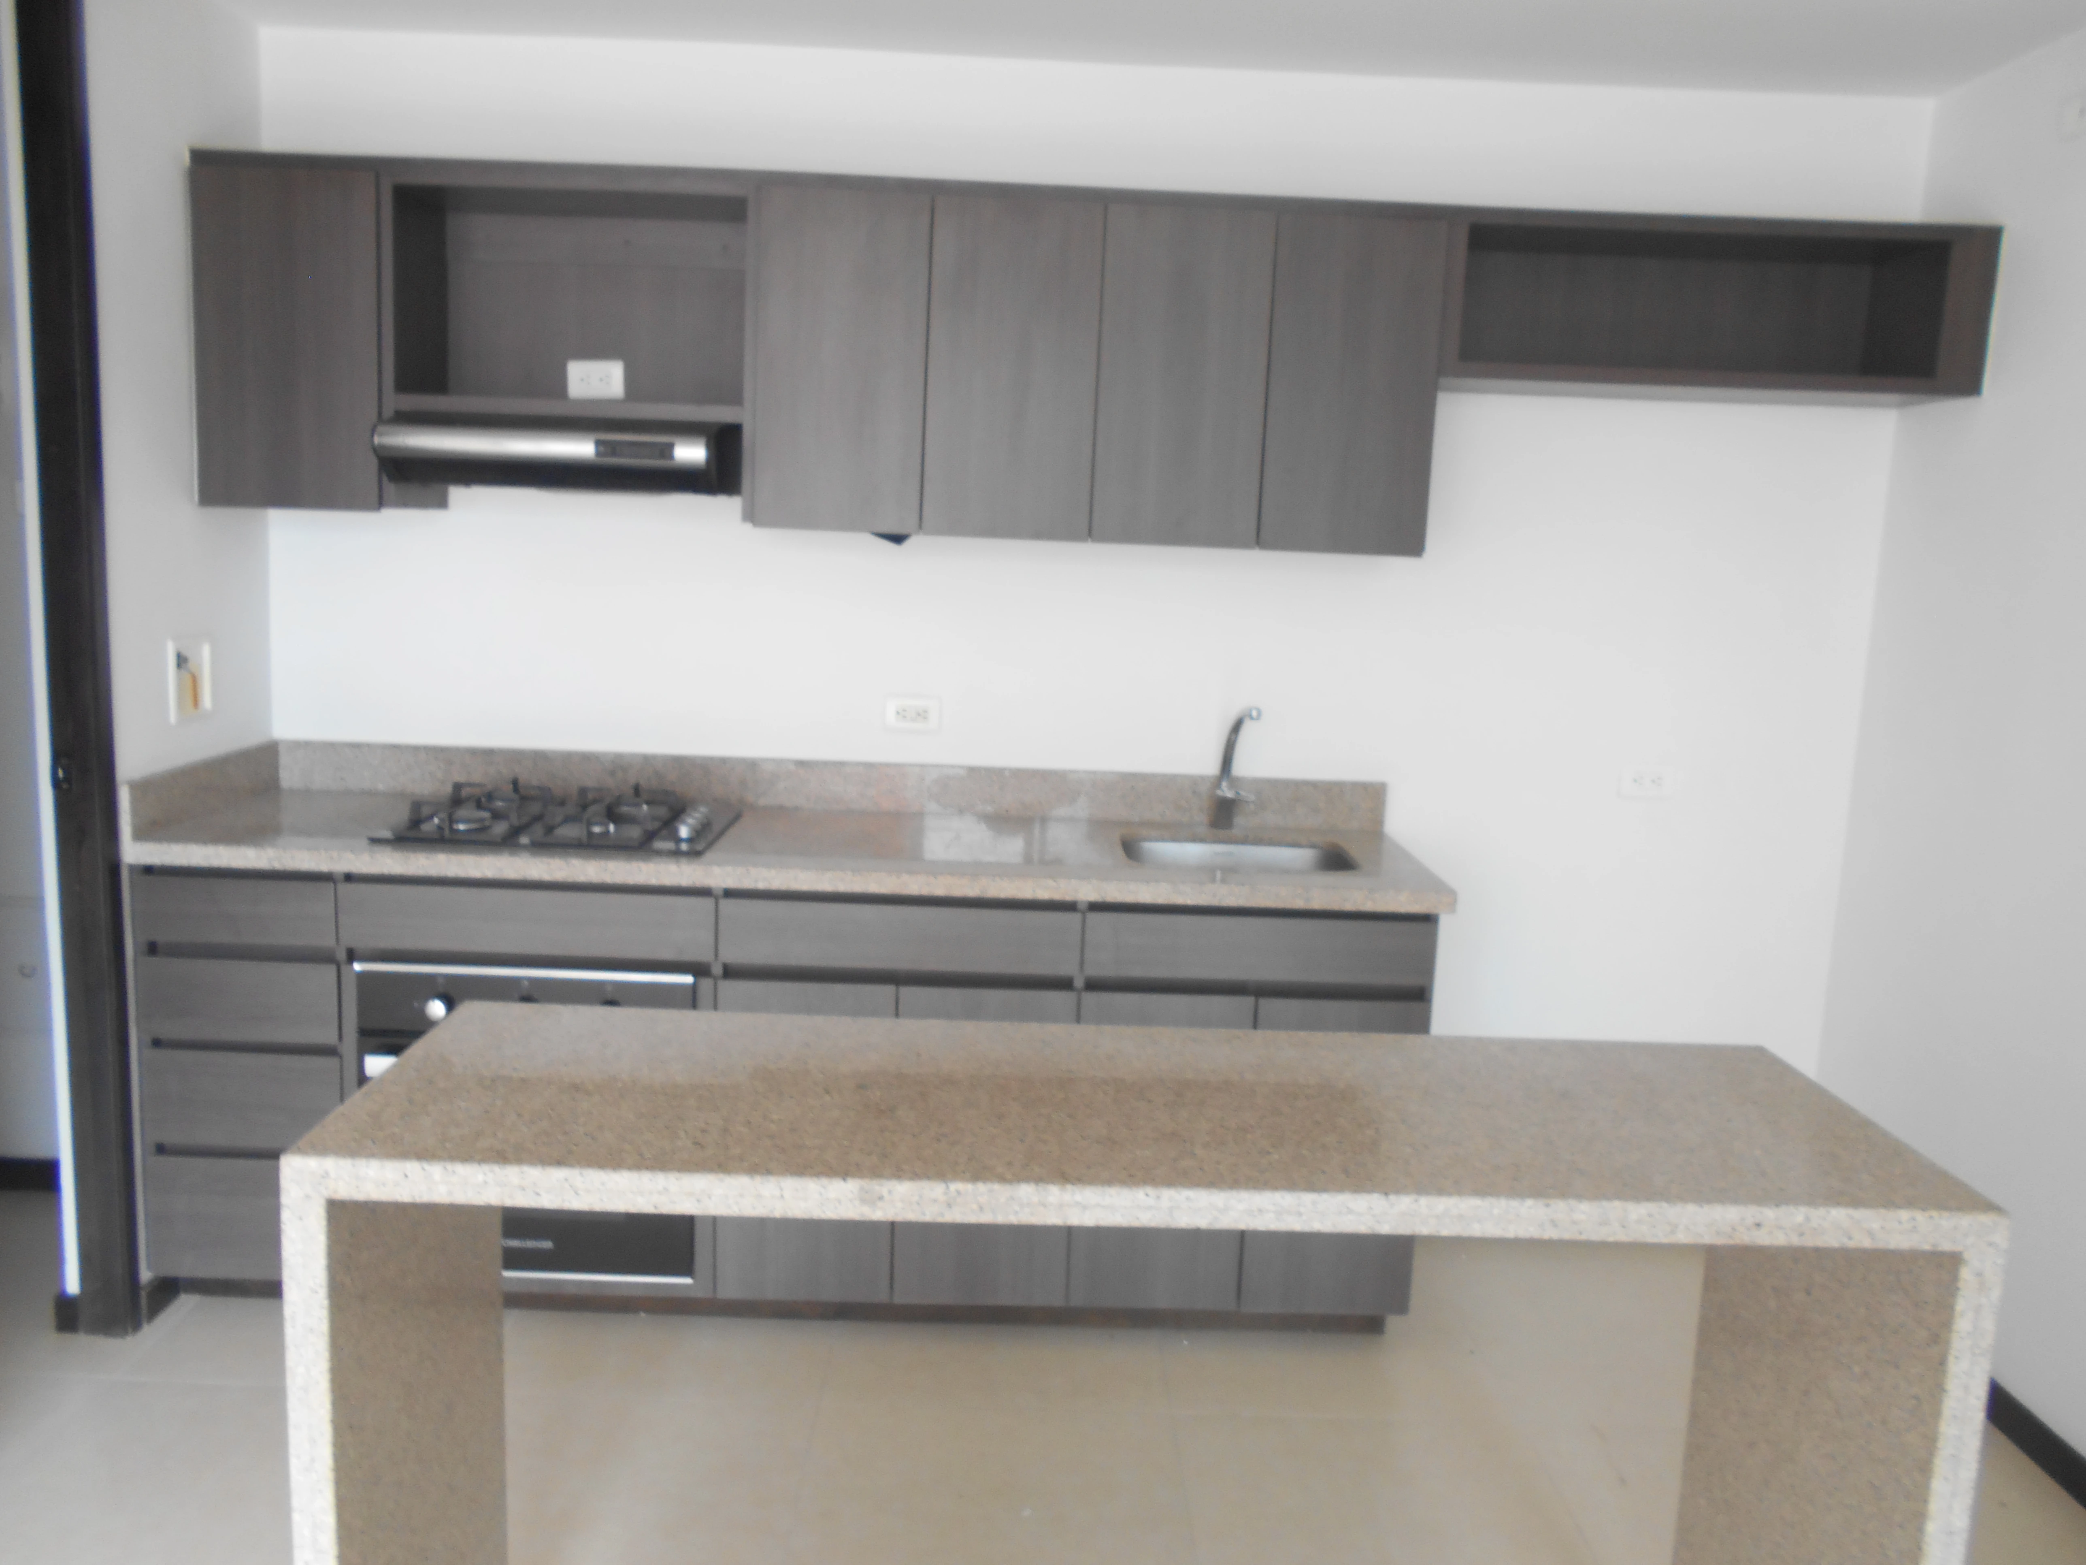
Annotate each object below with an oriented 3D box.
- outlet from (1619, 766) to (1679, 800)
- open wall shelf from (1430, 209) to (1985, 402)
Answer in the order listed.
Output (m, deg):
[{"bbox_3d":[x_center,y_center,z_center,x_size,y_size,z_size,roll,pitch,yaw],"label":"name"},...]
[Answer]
[{"bbox_3d":[1.286,0.000,3.324,0.117,0.069,0.010,2,9,-1],"label":"outlet"},{"bbox_3d":[1.249,-0.914,3.047,1.030,0.309,0.283,2,9,-1],"label":"open wall shelf"}]

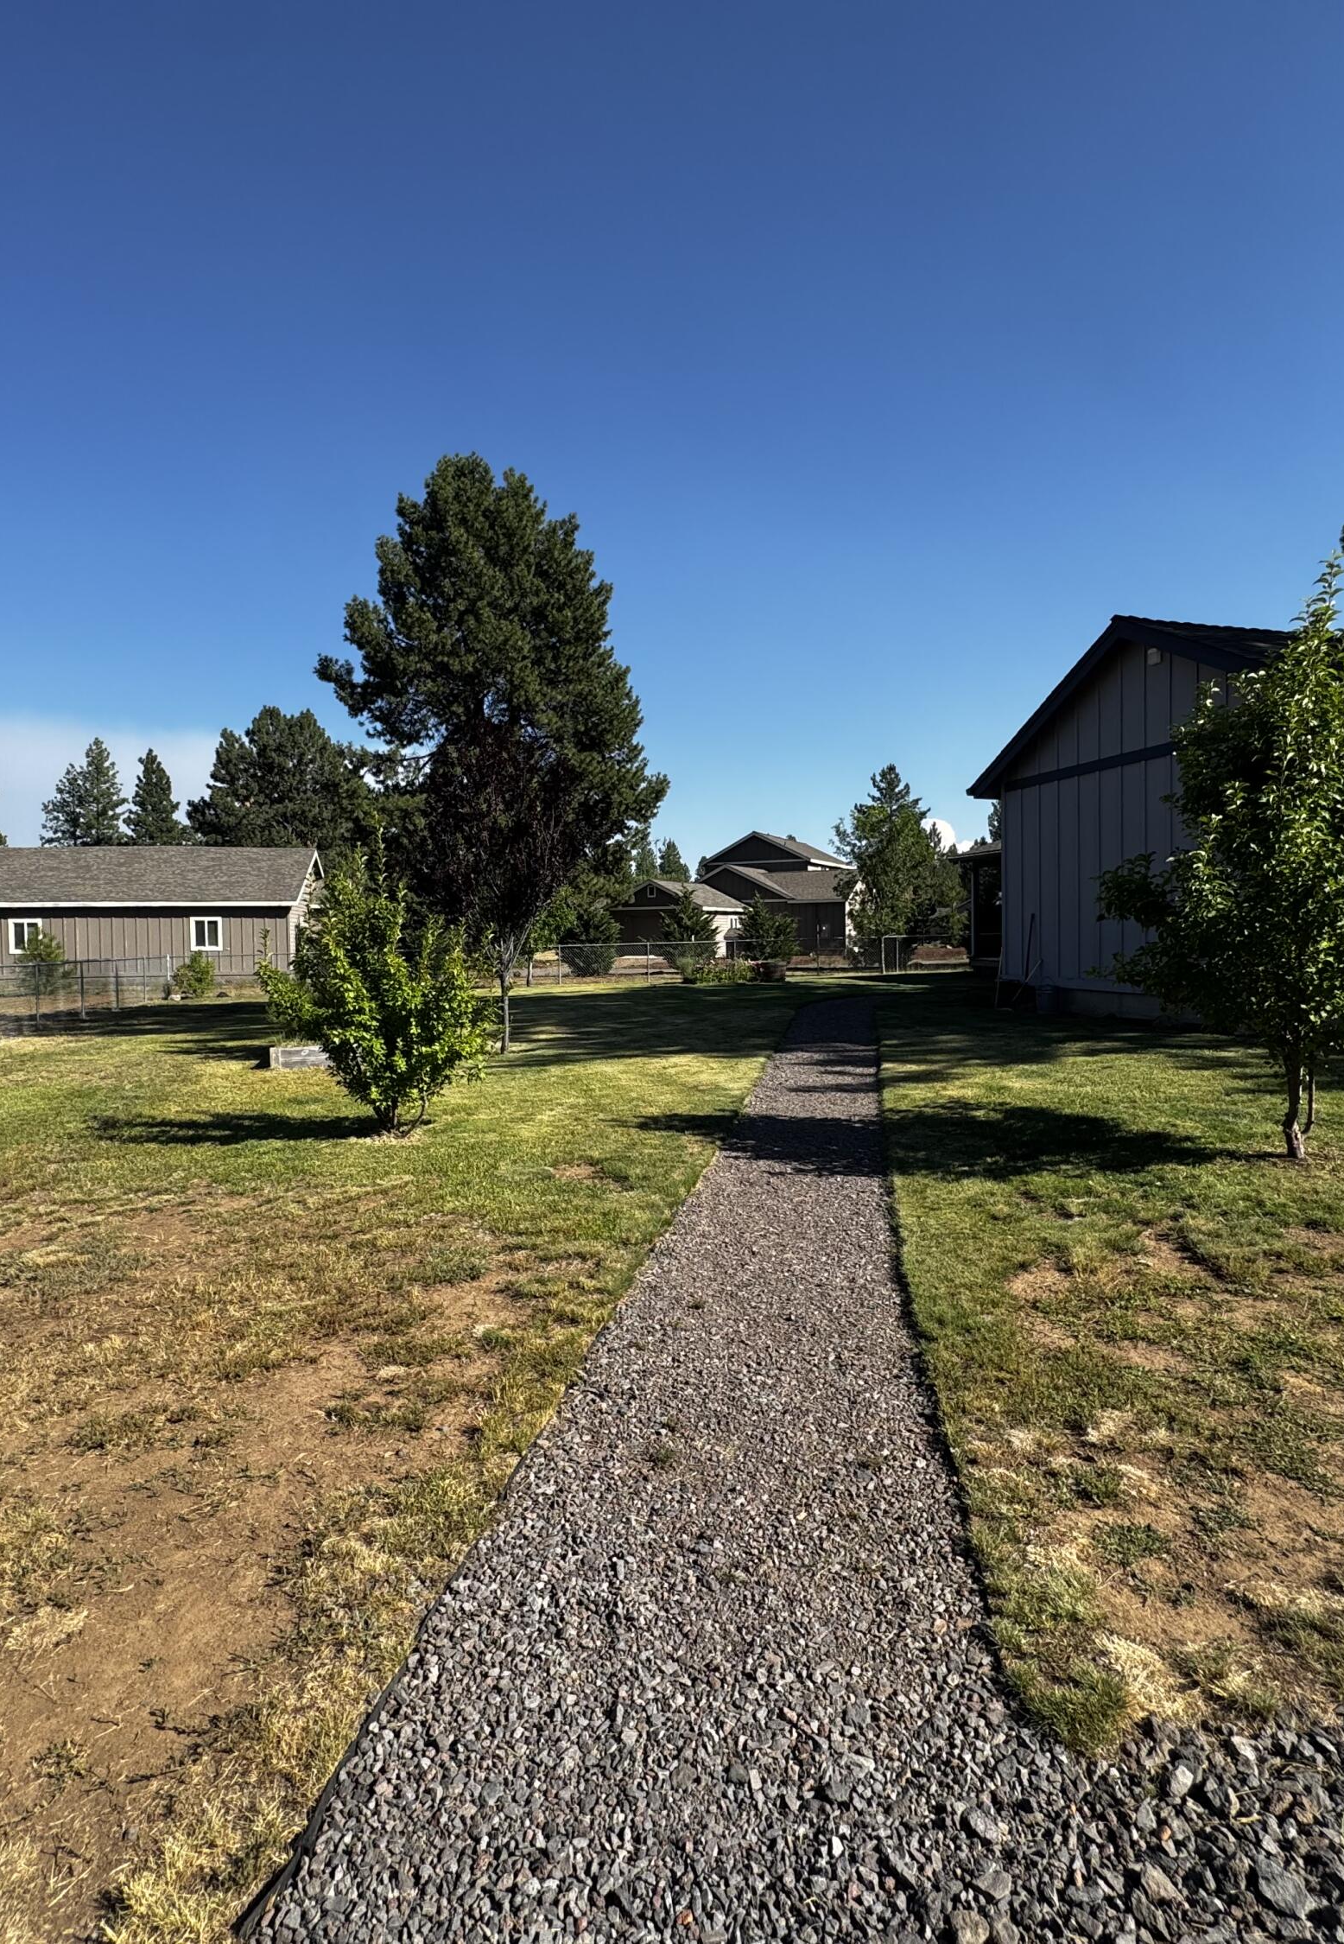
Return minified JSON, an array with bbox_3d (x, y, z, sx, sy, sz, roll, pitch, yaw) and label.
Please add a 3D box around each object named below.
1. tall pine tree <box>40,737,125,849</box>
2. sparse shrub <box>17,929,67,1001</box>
[{"bbox_3d":[-45.014,-9.055,79.736,6.200,17.576,6.200,-2,2,-29],"label":"tall pine tree"},{"bbox_3d":[-18.036,-0.231,29.970,1.280,2.028,1.280,-2,2,-31],"label":"sparse shrub"}]

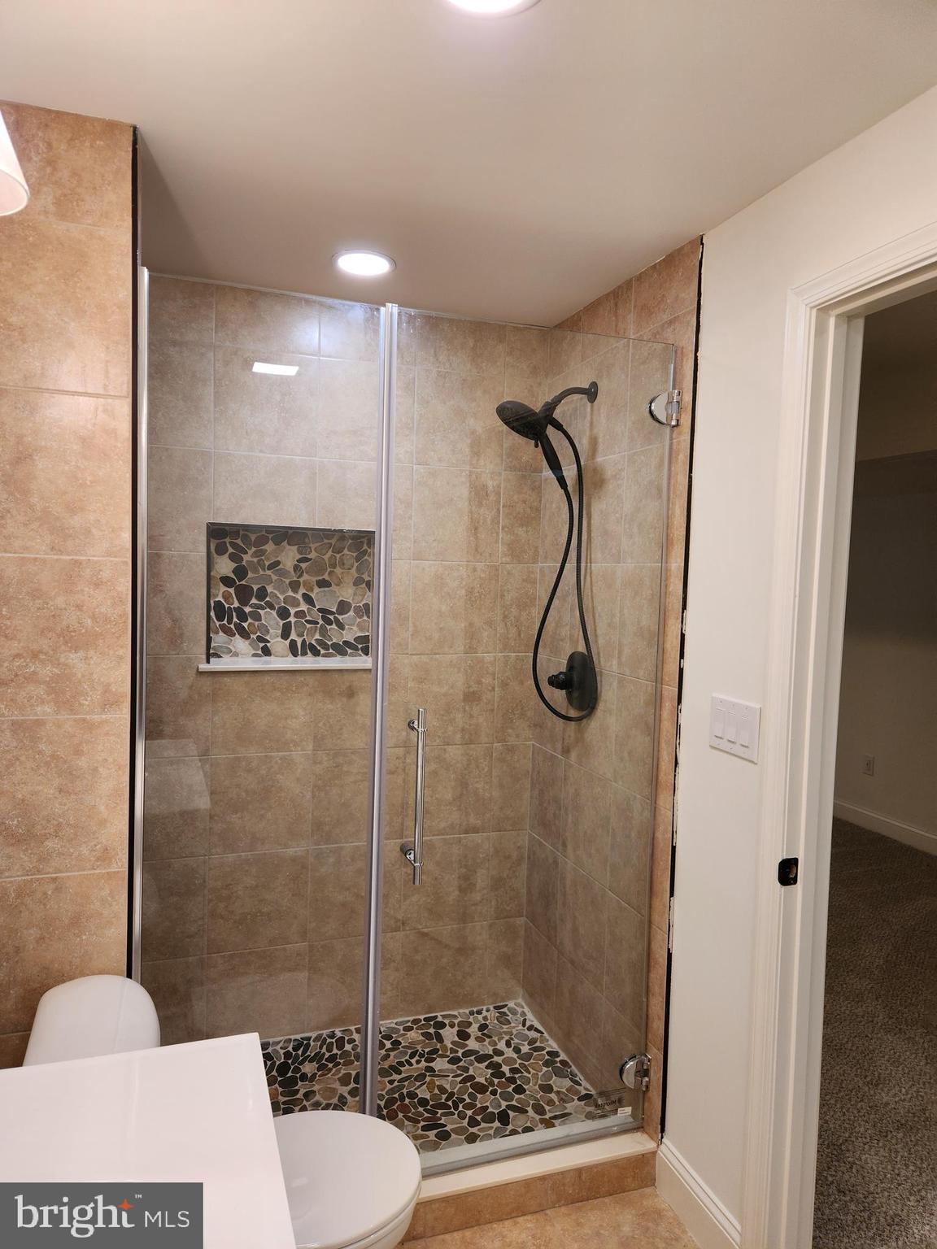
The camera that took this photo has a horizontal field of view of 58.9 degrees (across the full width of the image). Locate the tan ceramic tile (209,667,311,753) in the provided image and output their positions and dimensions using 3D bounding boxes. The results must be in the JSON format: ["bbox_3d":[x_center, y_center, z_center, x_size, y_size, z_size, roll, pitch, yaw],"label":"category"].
[{"bbox_3d":[-0.629,0.265,2.537,0.304,0.265,0.010,1,4,-19],"label":"tan ceramic tile"}]

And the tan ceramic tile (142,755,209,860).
[{"bbox_3d":[-0.869,0.546,2.473,0.186,0.304,0.010,1,4,-19],"label":"tan ceramic tile"}]

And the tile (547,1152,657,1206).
[{"bbox_3d":[0.326,1.361,2.042,0.304,0.091,0.010,1,4,-19],"label":"tile"}]

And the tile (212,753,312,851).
[{"bbox_3d":[-0.638,0.549,2.553,0.304,0.304,0.010,1,4,-19],"label":"tile"}]

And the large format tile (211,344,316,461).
[{"bbox_3d":[-0.600,-0.666,2.483,0.304,0.304,0.010,1,4,-19],"label":"large format tile"}]

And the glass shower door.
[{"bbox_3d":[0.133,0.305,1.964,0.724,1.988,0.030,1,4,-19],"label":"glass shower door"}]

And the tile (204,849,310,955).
[{"bbox_3d":[-0.647,0.853,2.571,0.304,0.304,0.010,1,4,-19],"label":"tile"}]

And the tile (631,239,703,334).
[{"bbox_3d":[0.497,-0.844,2.099,0.010,0.163,0.299,1,4,-19],"label":"tile"}]

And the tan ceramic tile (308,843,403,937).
[{"bbox_3d":[-0.360,0.856,2.671,0.304,0.304,0.010,1,4,-19],"label":"tan ceramic tile"}]

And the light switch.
[{"bbox_3d":[0.585,0.227,1.824,0.009,0.121,0.170,1,4,-19],"label":"light switch"}]

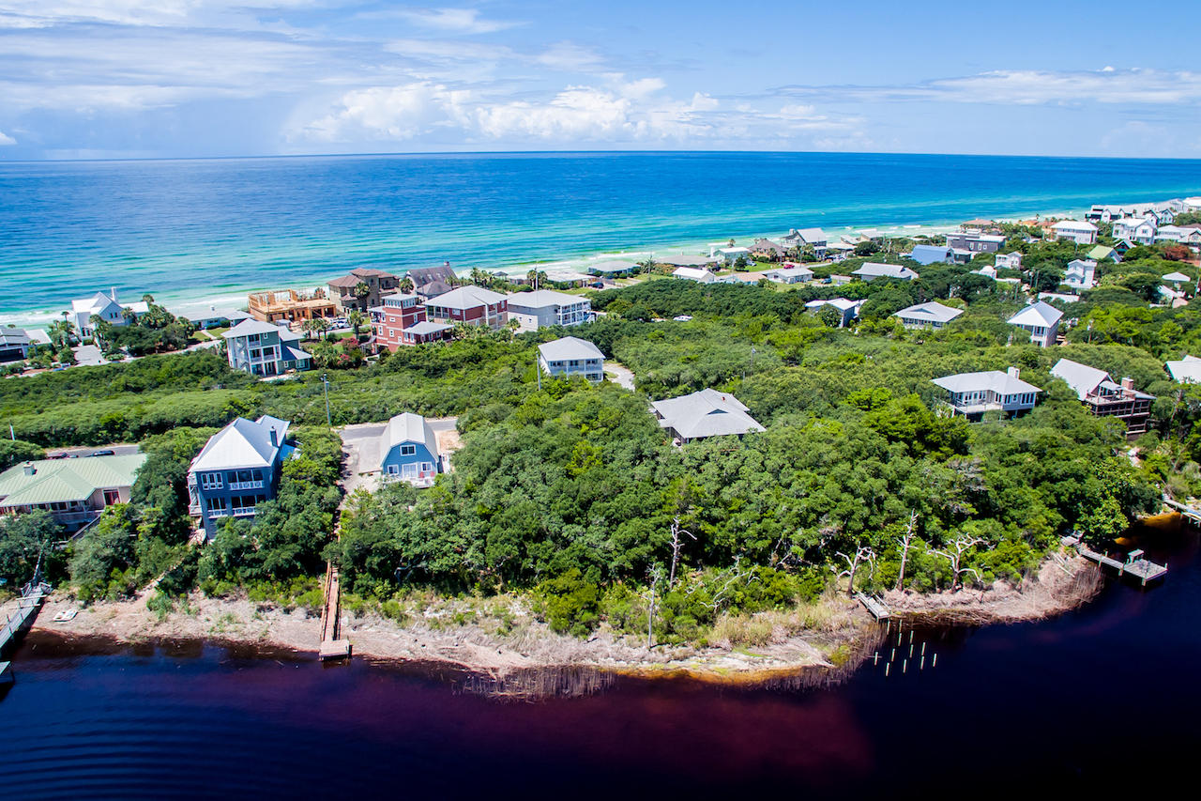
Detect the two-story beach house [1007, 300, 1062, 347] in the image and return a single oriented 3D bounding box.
[{"bbox_3d":[108.420,-19.780,167.450,9.500,10.500,15.500,16,26,36],"label":"two-story beach house"}]

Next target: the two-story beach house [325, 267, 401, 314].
[{"bbox_3d":[-65.710,-31.860,186.090,16.000,11.000,12.000,-17,26,-39],"label":"two-story beach house"}]

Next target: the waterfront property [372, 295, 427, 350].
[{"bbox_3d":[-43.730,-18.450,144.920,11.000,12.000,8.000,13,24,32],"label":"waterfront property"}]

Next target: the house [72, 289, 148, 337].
[{"bbox_3d":[-125.430,-23.070,170.270,16.000,10.000,12.000,-15,25,-34],"label":"house"}]

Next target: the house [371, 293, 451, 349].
[{"bbox_3d":[-40.970,-18.360,143.920,14.000,12.000,9.500,13,24,32],"label":"house"}]

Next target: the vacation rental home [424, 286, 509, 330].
[{"bbox_3d":[-35.280,-24.890,175.720,13.400,10.600,15.800,11,24,28],"label":"vacation rental home"}]

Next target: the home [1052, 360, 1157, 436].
[{"bbox_3d":[85.280,-0.830,117.180,12.300,10.500,13.200,-5,21,-14],"label":"home"}]

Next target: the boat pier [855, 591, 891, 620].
[{"bbox_3d":[30.760,22.850,74.700,1.600,1.800,4.100,-4,21,-11],"label":"boat pier"}]

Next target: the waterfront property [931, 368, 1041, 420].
[{"bbox_3d":[68.050,-1.340,118.330,15.800,8.000,9.500,-4,21,-9],"label":"waterfront property"}]

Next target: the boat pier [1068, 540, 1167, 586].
[{"bbox_3d":[63.030,19.110,81.820,4.900,2.100,9.300,-13,24,-30],"label":"boat pier"}]

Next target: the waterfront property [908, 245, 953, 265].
[{"bbox_3d":[135.980,-59.540,272.860,8.500,7.400,14.500,-16,26,-36],"label":"waterfront property"}]

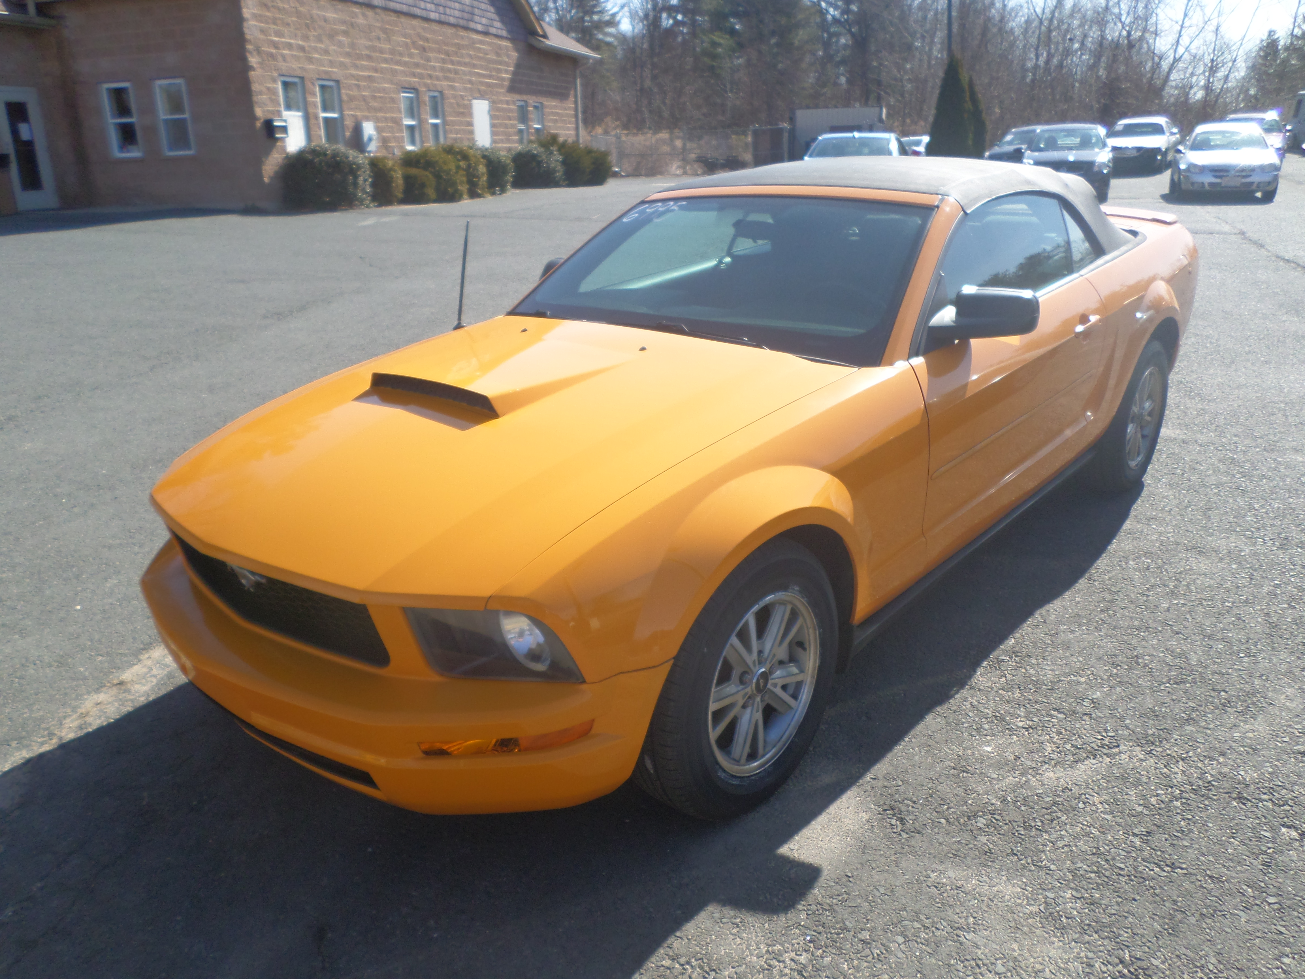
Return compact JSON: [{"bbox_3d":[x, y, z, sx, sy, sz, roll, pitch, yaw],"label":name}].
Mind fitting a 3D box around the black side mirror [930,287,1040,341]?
[{"bbox_3d":[0.931,-0.485,2.632,0.240,0.140,0.160,15,26,41],"label":"black side mirror"}]

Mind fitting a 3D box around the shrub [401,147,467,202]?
[{"bbox_3d":[-4.827,-6.953,20.800,1.400,1.160,1.350,-2,20,0],"label":"shrub"}]

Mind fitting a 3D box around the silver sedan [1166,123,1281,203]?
[{"bbox_3d":[12.060,-6.934,19.949,1.750,1.440,4.500,7,22,23],"label":"silver sedan"}]

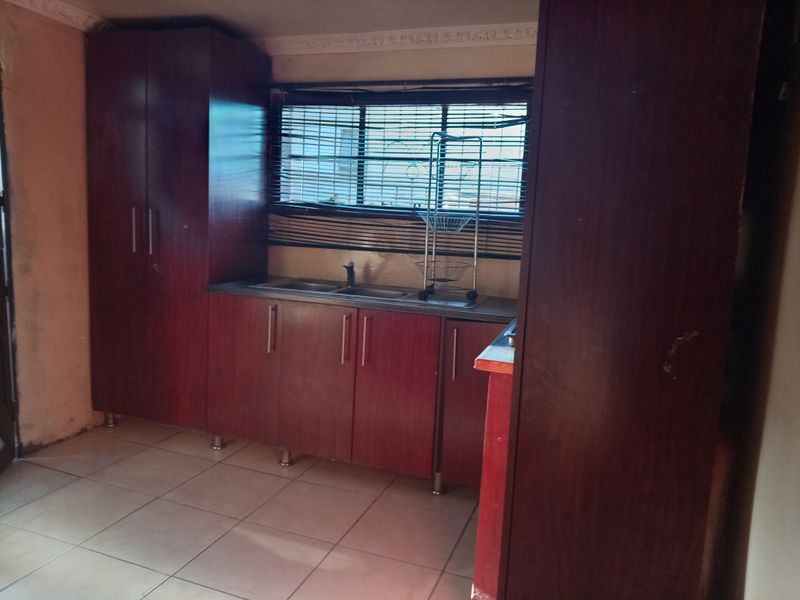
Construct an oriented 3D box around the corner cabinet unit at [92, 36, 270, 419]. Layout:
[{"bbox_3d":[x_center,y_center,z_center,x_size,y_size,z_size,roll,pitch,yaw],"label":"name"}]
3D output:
[{"bbox_3d":[-1.264,-0.372,3.321,0.787,2.064,0.542,6,8,19],"label":"corner cabinet unit"}]

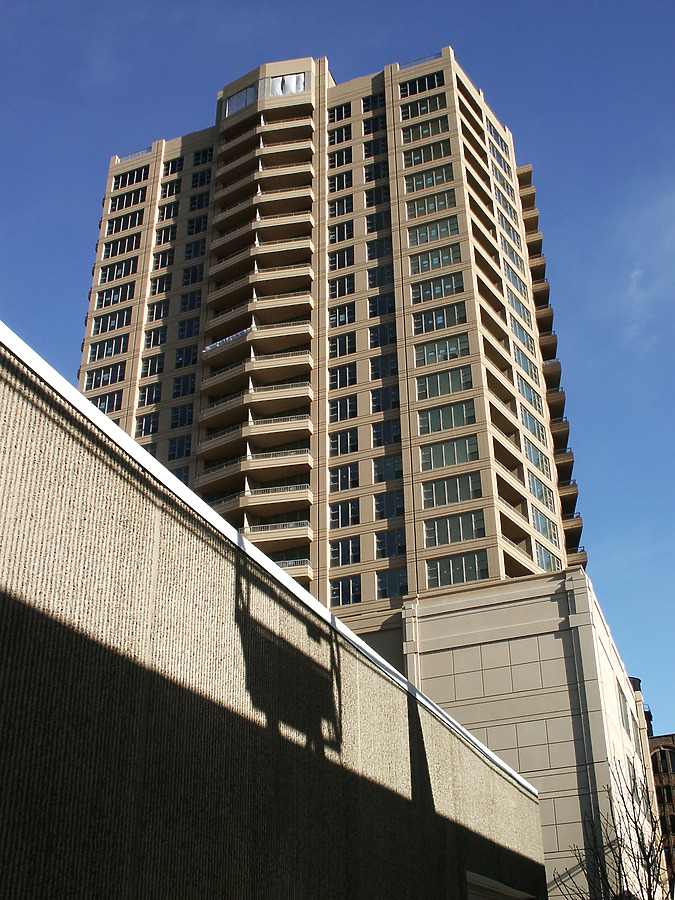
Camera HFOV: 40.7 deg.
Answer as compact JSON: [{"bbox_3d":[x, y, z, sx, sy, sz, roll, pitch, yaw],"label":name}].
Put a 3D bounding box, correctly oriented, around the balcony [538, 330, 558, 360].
[{"bbox_3d":[19.132,-9.294,83.774,2.200,1.320,3.300,-12,-30,20],"label":"balcony"}]

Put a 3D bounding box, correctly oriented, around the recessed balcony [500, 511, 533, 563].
[{"bbox_3d":[12.491,6.700,66.922,1.800,2.287,5.575,-18,-33,29],"label":"recessed balcony"}]

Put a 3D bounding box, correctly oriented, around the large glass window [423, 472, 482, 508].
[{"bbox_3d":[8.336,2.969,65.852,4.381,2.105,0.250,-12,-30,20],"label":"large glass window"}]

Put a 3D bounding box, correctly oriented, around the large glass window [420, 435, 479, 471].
[{"bbox_3d":[8.185,0.257,66.314,4.300,2.050,0.200,-12,-30,20],"label":"large glass window"}]

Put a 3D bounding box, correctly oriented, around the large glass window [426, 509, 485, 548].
[{"bbox_3d":[8.160,5.500,63.120,4.310,2.050,0.200,-11,-30,20],"label":"large glass window"}]

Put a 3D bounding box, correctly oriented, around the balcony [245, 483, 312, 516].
[{"bbox_3d":[-4.419,3.921,70.013,5.089,1.320,2.150,-6,-29,10],"label":"balcony"}]

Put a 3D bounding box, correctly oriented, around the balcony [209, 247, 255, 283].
[{"bbox_3d":[-8.960,-16.330,80.750,4.720,1.380,1.680,-18,-33,29],"label":"balcony"}]

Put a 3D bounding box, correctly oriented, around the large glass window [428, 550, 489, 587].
[{"bbox_3d":[8.215,8.179,62.053,4.300,2.050,0.200,-12,-30,20],"label":"large glass window"}]

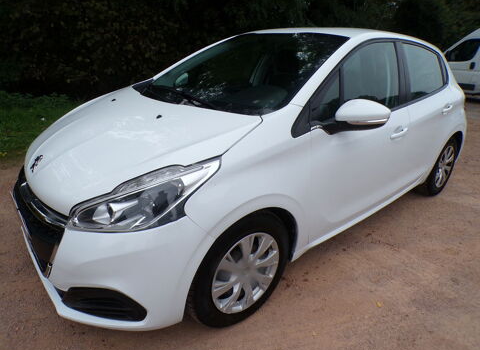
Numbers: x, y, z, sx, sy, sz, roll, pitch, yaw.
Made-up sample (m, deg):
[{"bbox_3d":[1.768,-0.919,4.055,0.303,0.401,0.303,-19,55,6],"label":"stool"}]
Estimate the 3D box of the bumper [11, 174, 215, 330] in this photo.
[{"bbox_3d":[-0.880,0.194,1.782,0.585,0.550,1.720,-16,27,-39],"label":"bumper"}]

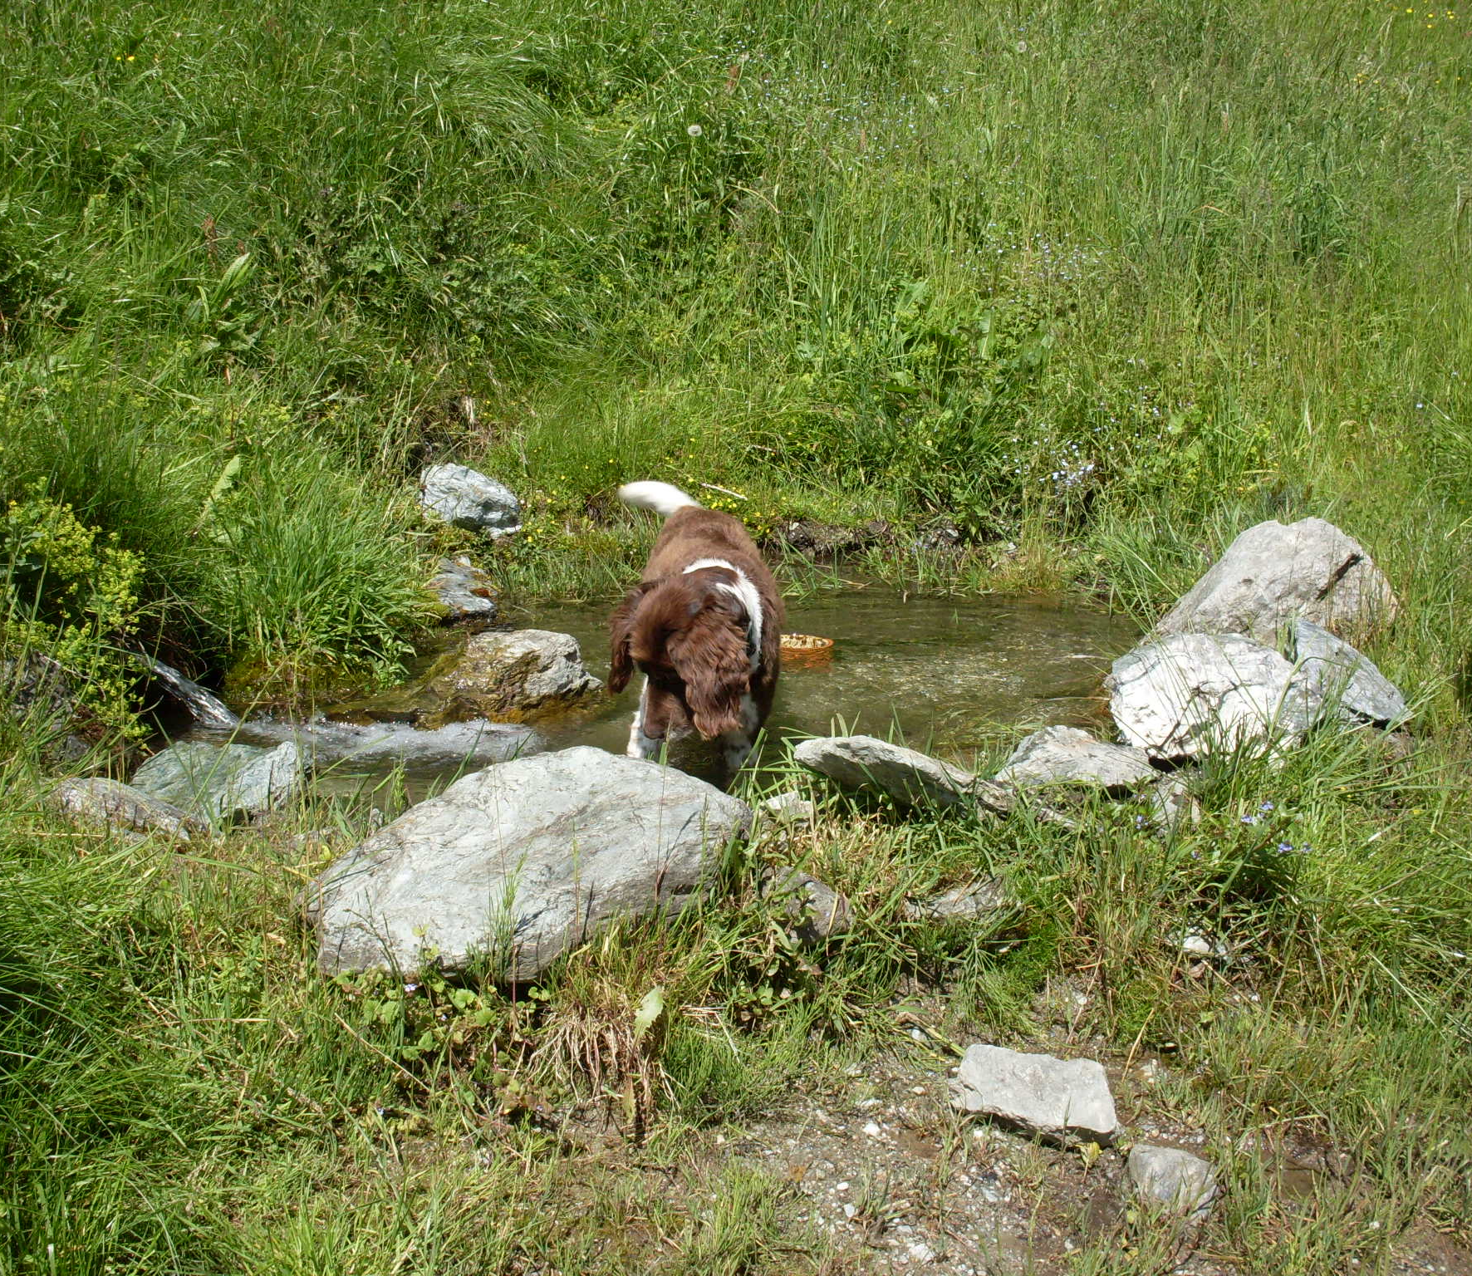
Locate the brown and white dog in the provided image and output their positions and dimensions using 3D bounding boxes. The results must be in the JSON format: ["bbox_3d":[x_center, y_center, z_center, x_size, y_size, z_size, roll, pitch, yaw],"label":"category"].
[{"bbox_3d":[-0.076,0.039,3.500,0.310,0.530,0.880,0,15,0],"label":"brown and white dog"}]

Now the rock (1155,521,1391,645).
[{"bbox_3d":[1.183,-0.106,4.100,0.500,0.270,0.330,-1,17,-3],"label":"rock"}]

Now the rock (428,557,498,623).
[{"bbox_3d":[-0.658,-0.120,4.500,0.170,0.130,0.140,0,17,0],"label":"rock"}]

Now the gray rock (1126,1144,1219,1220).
[{"bbox_3d":[0.540,0.675,2.310,0.115,0.065,0.090,0,15,0],"label":"gray rock"}]

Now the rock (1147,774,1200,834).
[{"bbox_3d":[0.771,0.295,3.300,0.090,0.090,0.080,0,17,0],"label":"rock"}]

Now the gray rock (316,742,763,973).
[{"bbox_3d":[-0.330,0.355,2.980,0.630,0.220,0.400,-5,18,-17],"label":"gray rock"}]

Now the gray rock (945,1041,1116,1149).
[{"bbox_3d":[0.415,0.637,2.600,0.215,0.075,0.150,4,18,14],"label":"gray rock"}]

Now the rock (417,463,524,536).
[{"bbox_3d":[-0.689,-0.361,4.850,0.270,0.160,0.200,0,15,0],"label":"rock"}]

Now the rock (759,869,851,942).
[{"bbox_3d":[0.104,0.402,2.800,0.140,0.085,0.110,0,15,0],"label":"rock"}]

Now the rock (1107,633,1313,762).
[{"bbox_3d":[0.891,0.113,3.500,0.390,0.210,0.270,0,15,0],"label":"rock"}]

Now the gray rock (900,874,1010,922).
[{"bbox_3d":[0.347,0.415,2.950,0.165,0.070,0.110,-2,17,-8],"label":"gray rock"}]

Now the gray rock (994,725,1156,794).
[{"bbox_3d":[0.618,0.224,3.400,0.280,0.100,0.160,2,17,8],"label":"gray rock"}]

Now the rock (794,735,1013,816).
[{"bbox_3d":[0.293,0.242,3.250,0.380,0.130,0.190,0,15,0],"label":"rock"}]

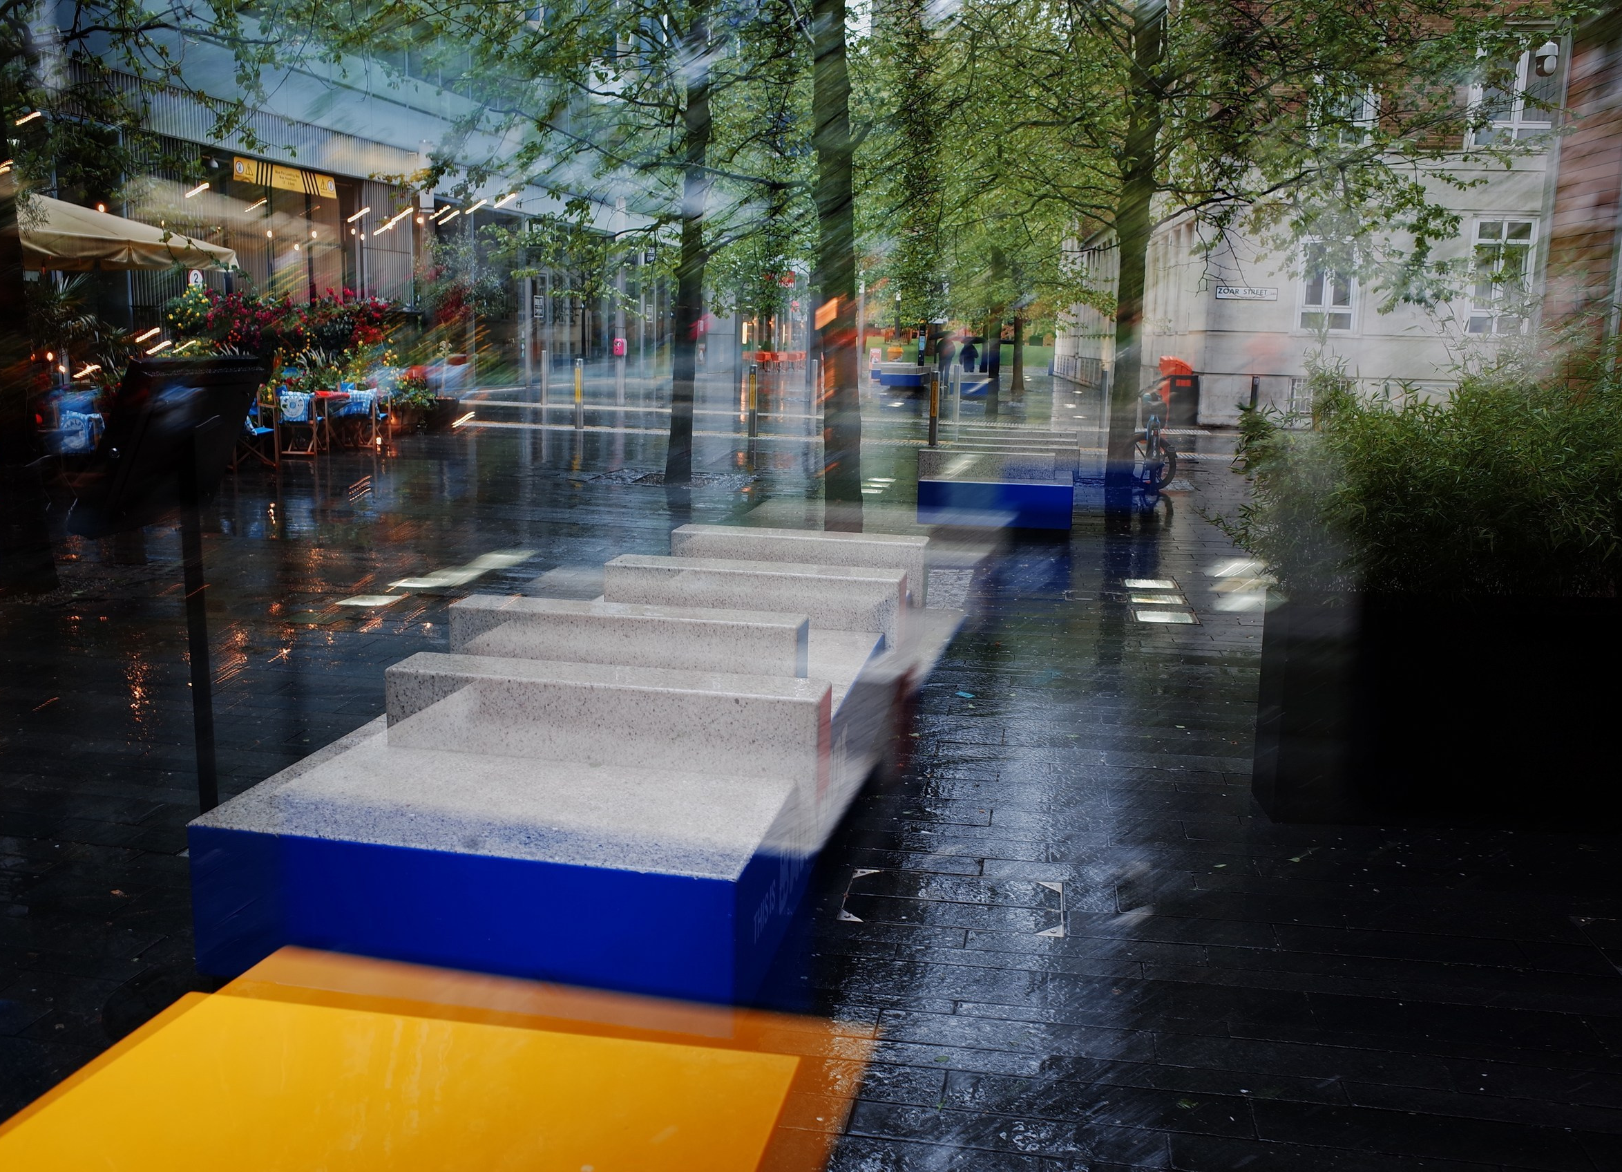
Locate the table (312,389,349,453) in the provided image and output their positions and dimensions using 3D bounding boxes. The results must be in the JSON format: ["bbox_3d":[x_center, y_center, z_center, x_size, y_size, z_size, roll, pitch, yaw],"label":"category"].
[{"bbox_3d":[-6.415,-2.199,18.394,0.620,0.730,0.620,4,11,14],"label":"table"}]

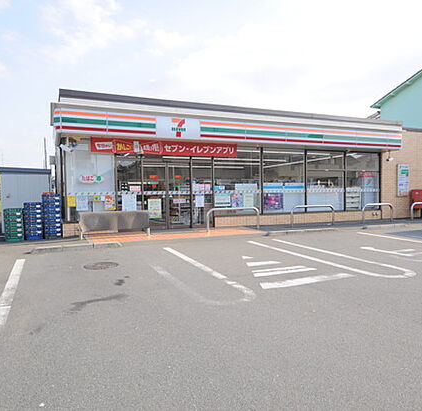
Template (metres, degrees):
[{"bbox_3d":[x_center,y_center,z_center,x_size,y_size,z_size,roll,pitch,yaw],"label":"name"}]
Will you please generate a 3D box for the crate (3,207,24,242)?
[{"bbox_3d":[-4.912,0.474,9.067,0.400,0.800,0.500,-2,3,-24],"label":"crate"}]

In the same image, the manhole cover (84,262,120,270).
[{"bbox_3d":[-1.930,1.071,6.365,0.620,0.030,0.620,-2,3,-24],"label":"manhole cover"}]

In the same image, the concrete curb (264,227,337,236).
[{"bbox_3d":[2.754,0.759,10.693,2.720,0.100,0.160,-2,3,-24],"label":"concrete curb"}]

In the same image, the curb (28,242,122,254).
[{"bbox_3d":[-2.977,0.935,8.094,1.930,0.100,0.180,-2,3,-24],"label":"curb"}]

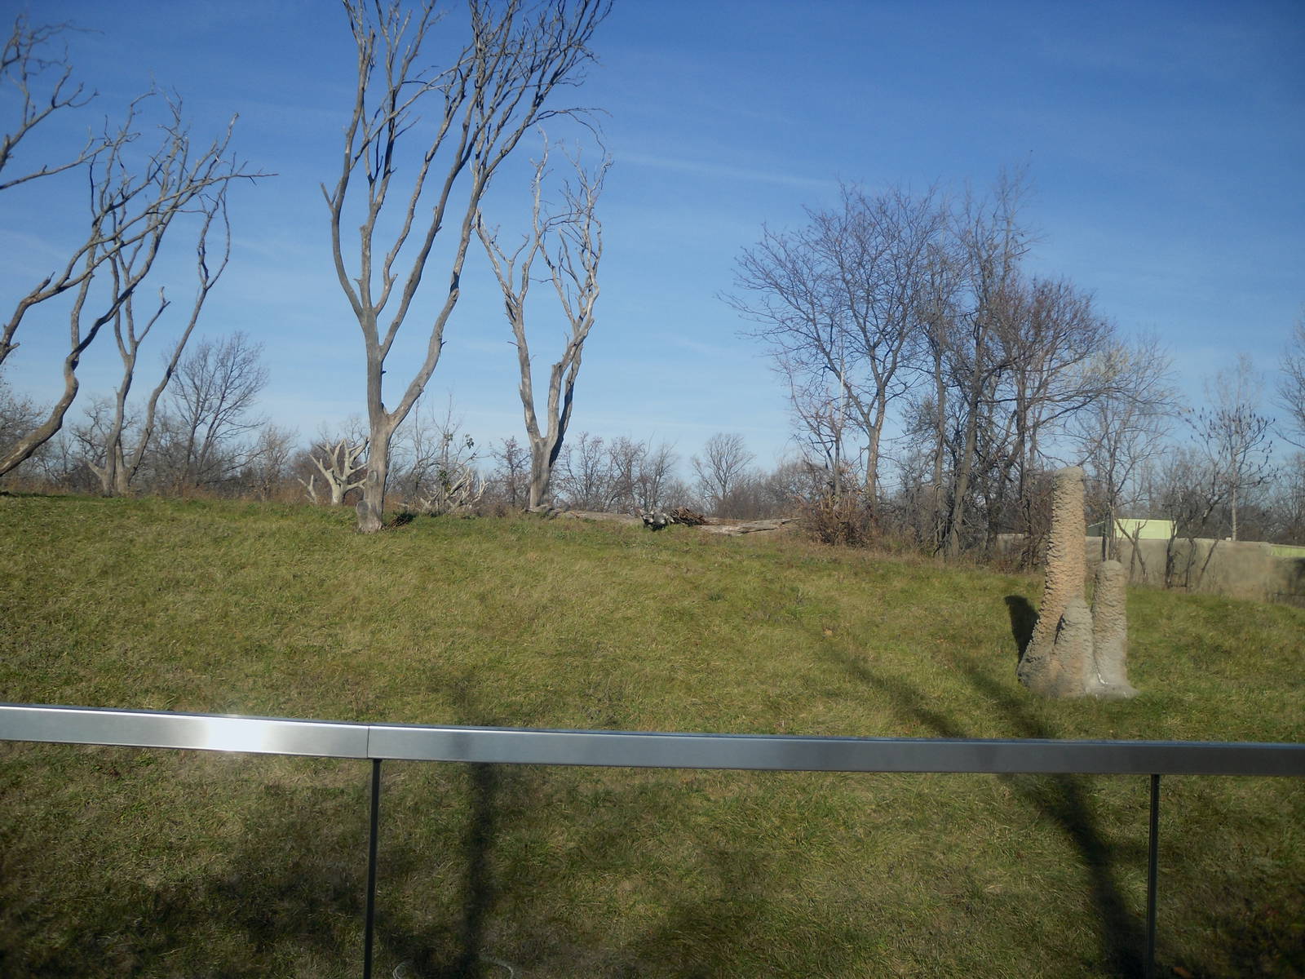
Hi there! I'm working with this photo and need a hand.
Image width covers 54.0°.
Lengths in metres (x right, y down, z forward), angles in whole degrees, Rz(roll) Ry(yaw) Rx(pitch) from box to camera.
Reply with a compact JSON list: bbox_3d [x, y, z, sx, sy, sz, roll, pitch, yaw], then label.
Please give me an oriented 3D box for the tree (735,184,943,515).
[{"bbox_3d":[4.803,-3.596,33.000,5.644,8.531,5.200,2,-2,0],"label":"tree"}]

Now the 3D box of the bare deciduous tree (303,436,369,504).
[{"bbox_3d":[-7.050,-0.431,28.500,1.474,1.519,1.300,2,-2,0],"label":"bare deciduous tree"}]

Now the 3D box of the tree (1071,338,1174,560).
[{"bbox_3d":[14.316,-1.086,39.000,3.164,7.042,3.100,2,-2,0],"label":"tree"}]

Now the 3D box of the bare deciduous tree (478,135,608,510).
[{"bbox_3d":[-2.309,-3.511,27.000,2.749,7.903,2.400,2,-2,0],"label":"bare deciduous tree"}]

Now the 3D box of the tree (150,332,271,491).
[{"bbox_3d":[-19.999,-3.437,58.000,5.259,7.381,5.000,2,-2,0],"label":"tree"}]

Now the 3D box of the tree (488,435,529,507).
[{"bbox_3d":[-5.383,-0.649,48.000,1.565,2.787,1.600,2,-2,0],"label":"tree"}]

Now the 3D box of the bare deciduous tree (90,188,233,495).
[{"bbox_3d":[-11.107,-3.333,29.000,3.229,6.966,2.600,2,-2,0],"label":"bare deciduous tree"}]

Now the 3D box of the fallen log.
[{"bbox_3d":[1.766,0.682,23.500,1.848,0.320,0.450,3,-2,-15],"label":"fallen log"}]

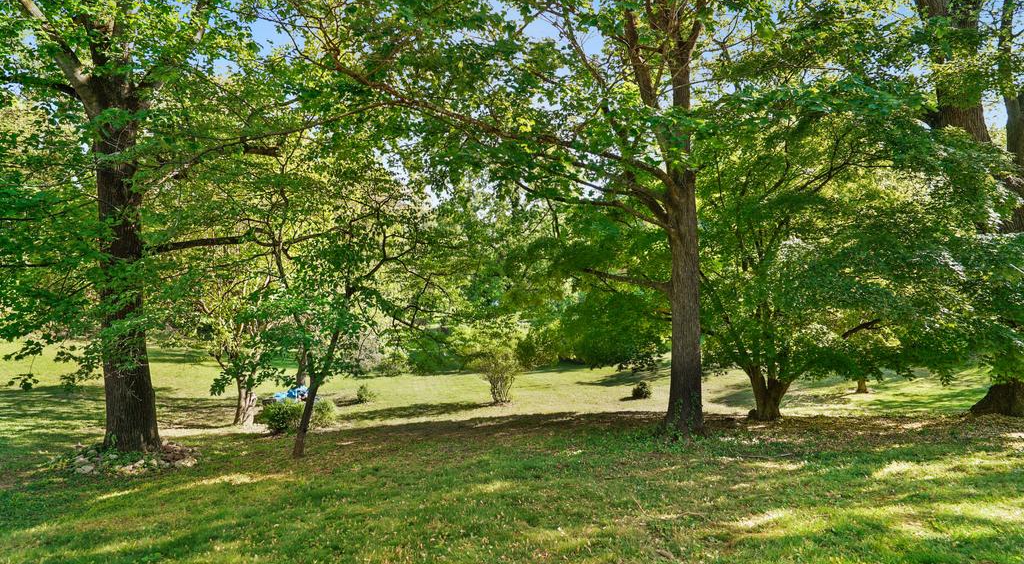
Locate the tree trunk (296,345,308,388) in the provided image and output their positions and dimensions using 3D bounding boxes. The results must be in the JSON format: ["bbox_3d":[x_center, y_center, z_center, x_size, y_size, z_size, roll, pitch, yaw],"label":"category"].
[{"bbox_3d":[-7.592,3.026,16.500,0.380,1.513,0.380,0,0,0],"label":"tree trunk"}]

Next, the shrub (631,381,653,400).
[{"bbox_3d":[4.266,3.575,15.000,0.716,0.651,0.700,0,0,0],"label":"shrub"}]

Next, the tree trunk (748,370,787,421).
[{"bbox_3d":[5.499,2.443,9.800,0.887,1.140,0.750,0,0,0],"label":"tree trunk"}]

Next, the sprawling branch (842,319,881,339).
[{"bbox_3d":[7.292,0.970,9.500,0.867,0.413,0.400,0,0,0],"label":"sprawling branch"}]

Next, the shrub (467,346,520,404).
[{"bbox_3d":[-0.557,2.978,14.500,1.610,1.796,1.600,0,0,0],"label":"shrub"}]

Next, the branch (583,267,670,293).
[{"bbox_3d":[1.936,-0.042,7.700,1.469,0.434,0.400,0,0,0],"label":"branch"}]

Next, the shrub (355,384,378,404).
[{"bbox_3d":[-4.634,3.583,14.500,0.755,0.629,0.700,0,0,0],"label":"shrub"}]

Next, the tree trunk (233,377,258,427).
[{"bbox_3d":[-6.322,2.835,10.800,0.560,1.172,0.500,0,0,0],"label":"tree trunk"}]

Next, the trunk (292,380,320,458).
[{"bbox_3d":[-3.069,2.054,6.800,0.414,1.154,0.250,0,0,0],"label":"trunk"}]

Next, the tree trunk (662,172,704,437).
[{"bbox_3d":[2.938,0.385,7.800,0.660,4.429,0.650,0,0,0],"label":"tree trunk"}]

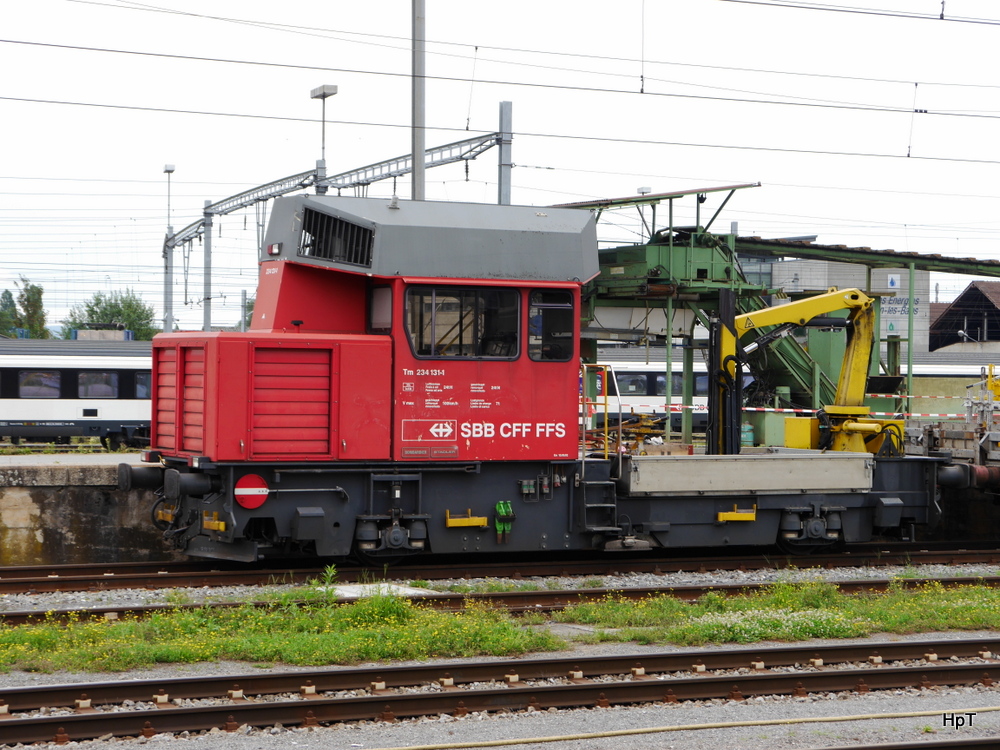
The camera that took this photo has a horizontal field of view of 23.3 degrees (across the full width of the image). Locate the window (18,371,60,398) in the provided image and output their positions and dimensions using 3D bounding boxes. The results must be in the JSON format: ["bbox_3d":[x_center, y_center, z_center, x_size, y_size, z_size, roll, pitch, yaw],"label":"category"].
[{"bbox_3d":[-16.219,0.345,85.503,1.480,0.980,0.050,1,0,-27],"label":"window"}]

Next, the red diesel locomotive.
[{"bbox_3d":[0.912,0.117,31.457,11.480,4.420,2.600,1,0,-27],"label":"red diesel locomotive"}]

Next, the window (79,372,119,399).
[{"bbox_3d":[-14.297,0.374,86.496,1.480,0.980,0.050,1,0,-27],"label":"window"}]

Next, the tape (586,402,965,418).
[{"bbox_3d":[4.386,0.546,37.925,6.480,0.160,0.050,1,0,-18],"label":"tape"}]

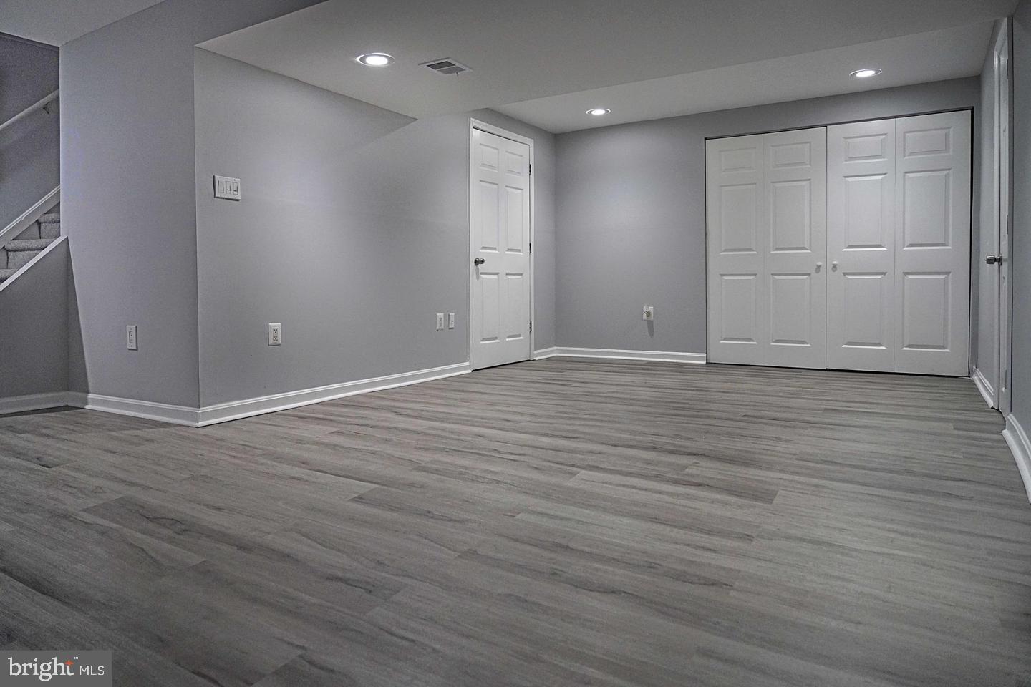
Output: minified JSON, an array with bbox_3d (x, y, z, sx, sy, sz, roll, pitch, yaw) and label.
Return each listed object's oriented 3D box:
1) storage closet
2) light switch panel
[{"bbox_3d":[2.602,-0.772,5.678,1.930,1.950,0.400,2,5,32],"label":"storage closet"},{"bbox_3d":[-1.546,-0.839,3.709,0.015,0.115,0.162,2,5,32],"label":"light switch panel"}]

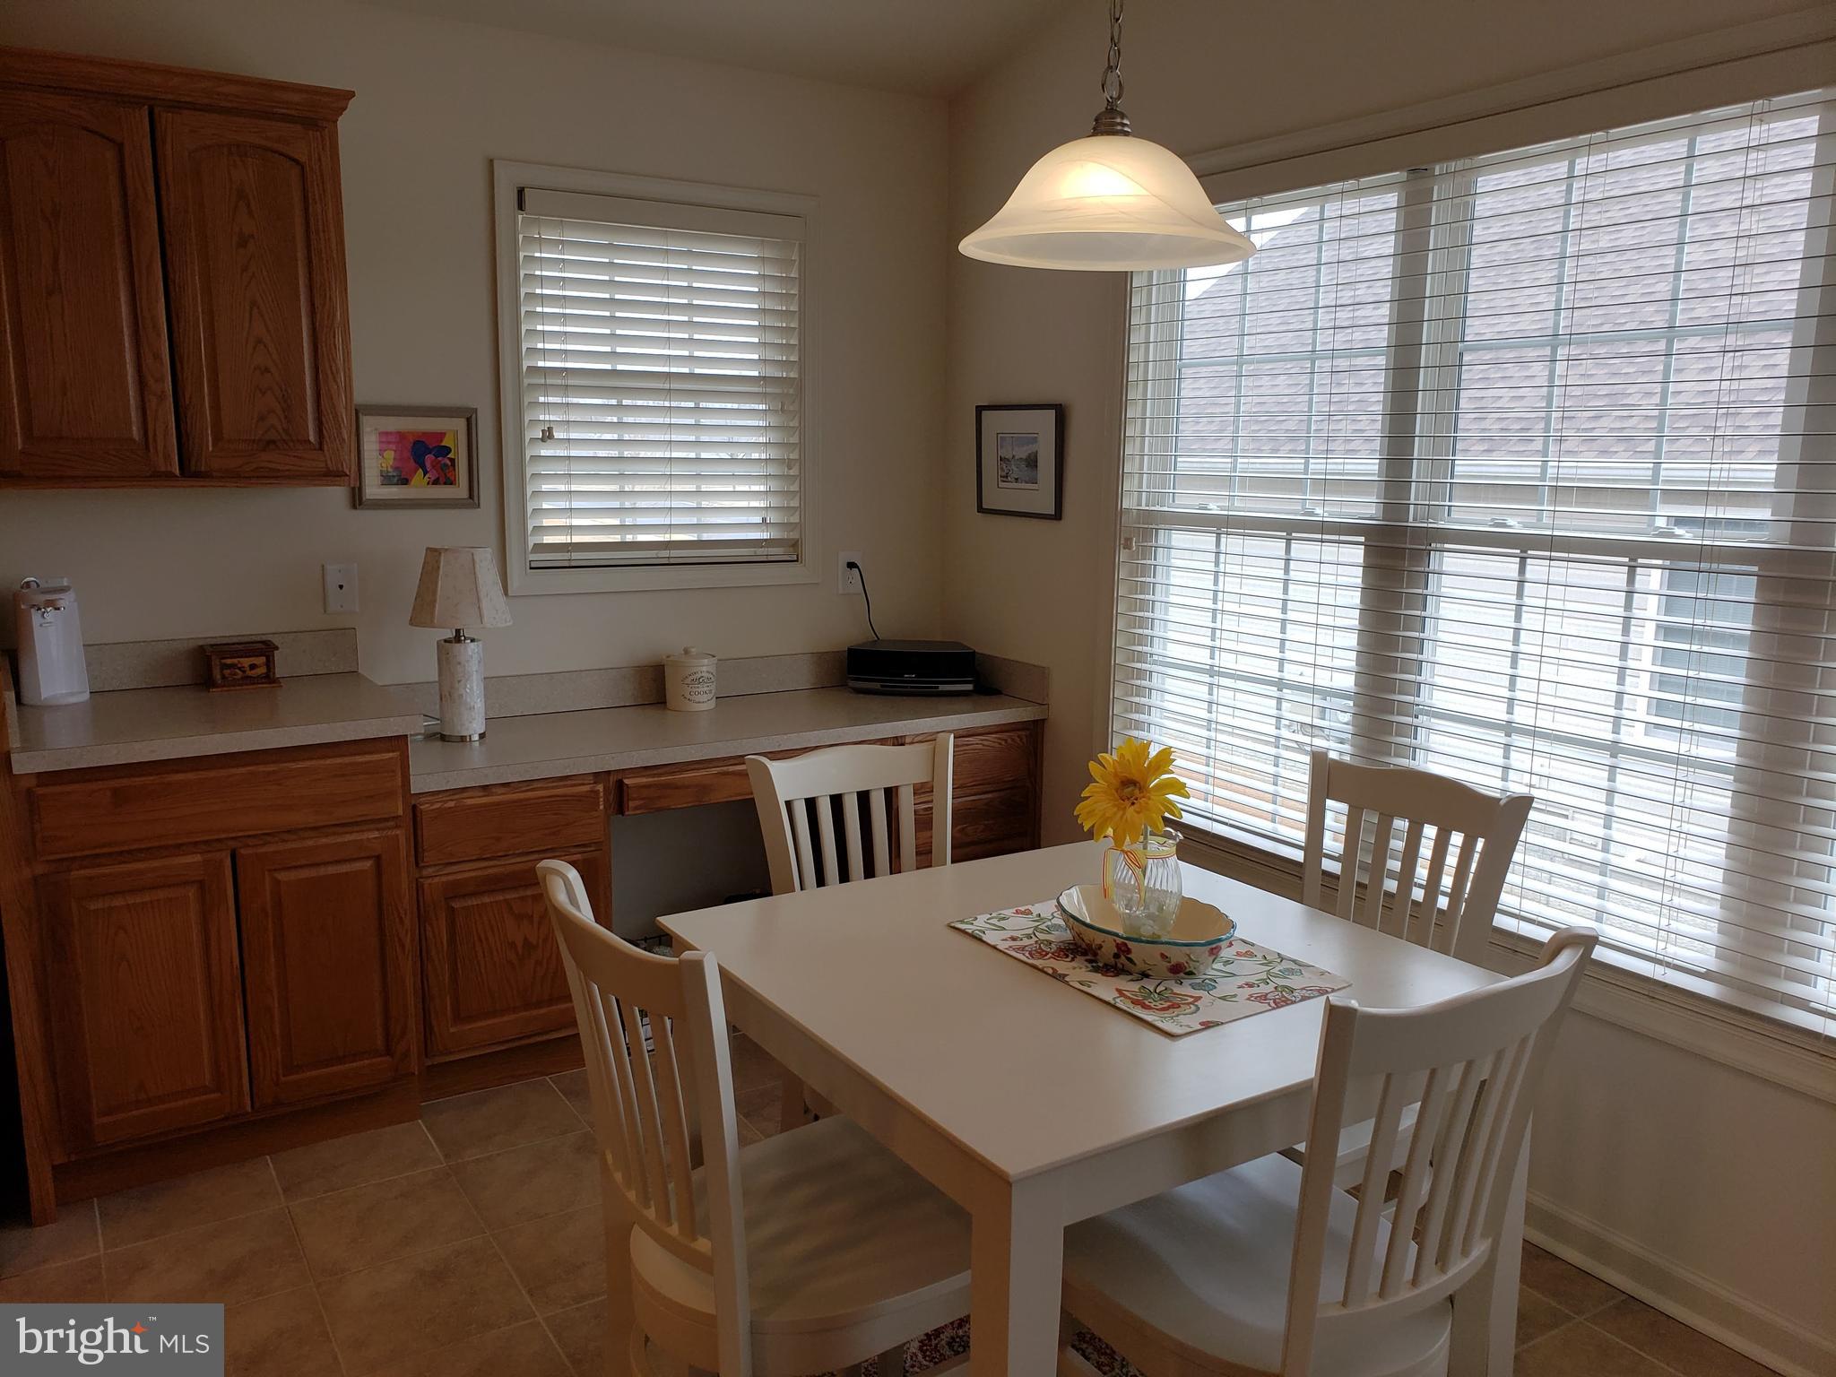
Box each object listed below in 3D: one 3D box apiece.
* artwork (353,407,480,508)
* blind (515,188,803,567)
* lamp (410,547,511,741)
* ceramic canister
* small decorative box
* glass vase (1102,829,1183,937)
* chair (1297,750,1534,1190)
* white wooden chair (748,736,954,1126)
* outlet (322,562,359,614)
[{"bbox_3d":[-1.166,-0.537,3.226,0.272,0.233,0.025,-6,12,-32],"label":"artwork"},{"bbox_3d":[-0.635,-0.776,3.565,0.760,0.910,0.060,-6,12,-32],"label":"blind"},{"bbox_3d":[-1.047,-0.103,3.161,0.218,0.442,0.218,-6,12,-32],"label":"lamp"},{"bbox_3d":[-0.593,-0.030,3.609,0.135,0.158,0.135,1,10,0],"label":"ceramic canister"},{"bbox_3d":[-1.478,-0.051,3.019,0.150,0.090,0.105,-6,12,-35],"label":"small decorative box"},{"bbox_3d":[0.335,0.291,1.996,0.100,0.145,0.100,-6,12,-32],"label":"glass vase"},{"bbox_3d":[0.657,0.614,2.320,0.510,0.910,0.440,-6,12,-32],"label":"chair"},{"bbox_3d":[0.003,0.591,2.398,0.440,0.910,0.500,-6,12,-32],"label":"white wooden chair"},{"bbox_3d":[-1.329,-0.229,3.188,0.070,0.116,0.008,-6,12,-32],"label":"outlet"}]

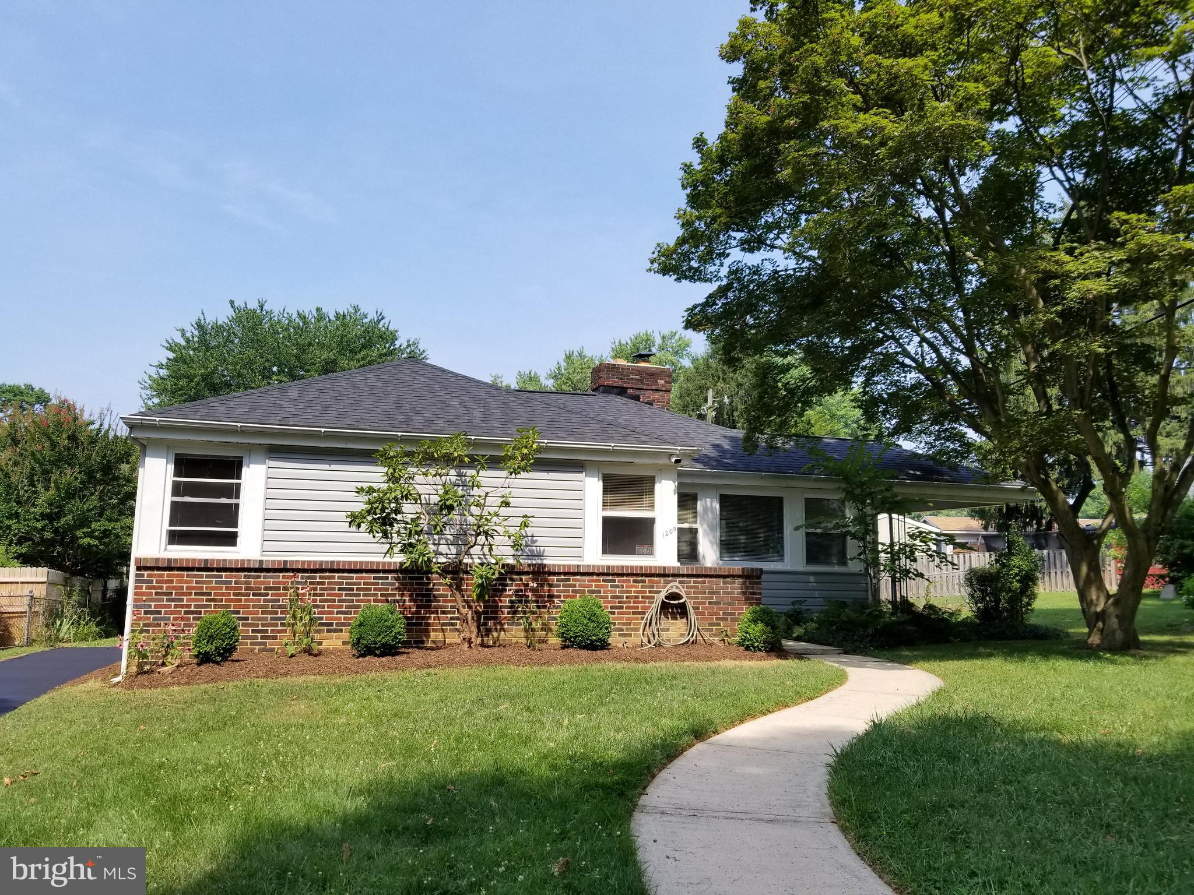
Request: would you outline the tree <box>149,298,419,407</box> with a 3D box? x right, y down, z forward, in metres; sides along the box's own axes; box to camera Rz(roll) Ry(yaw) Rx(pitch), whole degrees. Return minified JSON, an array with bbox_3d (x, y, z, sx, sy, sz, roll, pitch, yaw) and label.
[{"bbox_3d":[-10.613,0.284,29.397,8.603,10.575,8.603,4,-9,-20],"label":"tree"}]

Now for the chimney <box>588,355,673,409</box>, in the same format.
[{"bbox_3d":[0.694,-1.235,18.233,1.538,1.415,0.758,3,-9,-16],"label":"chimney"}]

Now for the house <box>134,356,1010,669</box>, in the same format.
[{"bbox_3d":[0.394,1.059,16.307,14.586,4.643,9.430,3,-9,-16],"label":"house"}]

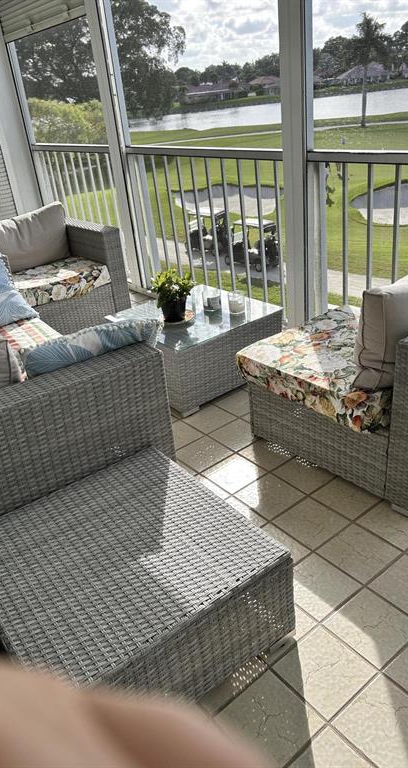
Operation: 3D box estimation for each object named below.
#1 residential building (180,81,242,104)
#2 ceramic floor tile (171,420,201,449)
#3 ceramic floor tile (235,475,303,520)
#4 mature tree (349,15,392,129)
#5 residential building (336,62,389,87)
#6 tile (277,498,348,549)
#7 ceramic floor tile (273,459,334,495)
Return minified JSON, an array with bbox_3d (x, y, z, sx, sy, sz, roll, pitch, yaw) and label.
[{"bbox_3d":[2.575,-100.317,198.037,19.270,5.950,12.000,-5,27,1],"label":"residential building"},{"bbox_3d":[-0.129,0.238,2.607,0.197,0.010,0.197,-24,33,-32],"label":"ceramic floor tile"},{"bbox_3d":[0.254,0.432,2.205,0.196,0.010,0.196,-24,32,-32],"label":"ceramic floor tile"},{"bbox_3d":[21.325,-41.145,76.115,5.200,13.400,5.200,2,28,15],"label":"mature tree"},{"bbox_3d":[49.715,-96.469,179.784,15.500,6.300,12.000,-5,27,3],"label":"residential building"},{"bbox_3d":[0.383,0.496,2.056,0.196,0.010,0.196,-24,32,-32],"label":"tile"},{"bbox_3d":[0.412,0.358,2.294,0.200,0.010,0.200,-24,32,-32],"label":"ceramic floor tile"}]

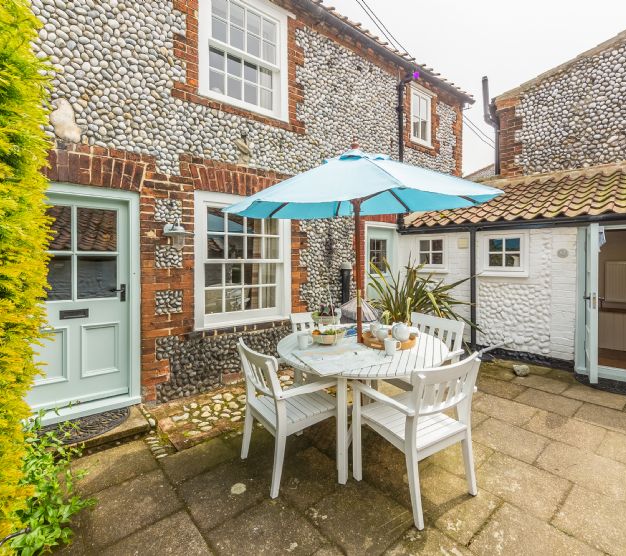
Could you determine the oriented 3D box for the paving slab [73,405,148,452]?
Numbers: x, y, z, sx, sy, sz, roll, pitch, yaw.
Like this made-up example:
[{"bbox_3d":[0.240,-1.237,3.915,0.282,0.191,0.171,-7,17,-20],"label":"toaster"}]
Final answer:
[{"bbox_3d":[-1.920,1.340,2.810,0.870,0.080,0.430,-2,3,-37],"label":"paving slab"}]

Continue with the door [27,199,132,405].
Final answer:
[{"bbox_3d":[-2.190,0.190,3.000,0.880,1.940,0.060,-2,3,-37],"label":"door"}]

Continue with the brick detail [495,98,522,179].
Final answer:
[{"bbox_3d":[3.850,-2.740,6.340,0.420,1.620,0.200,2,3,40],"label":"brick detail"}]

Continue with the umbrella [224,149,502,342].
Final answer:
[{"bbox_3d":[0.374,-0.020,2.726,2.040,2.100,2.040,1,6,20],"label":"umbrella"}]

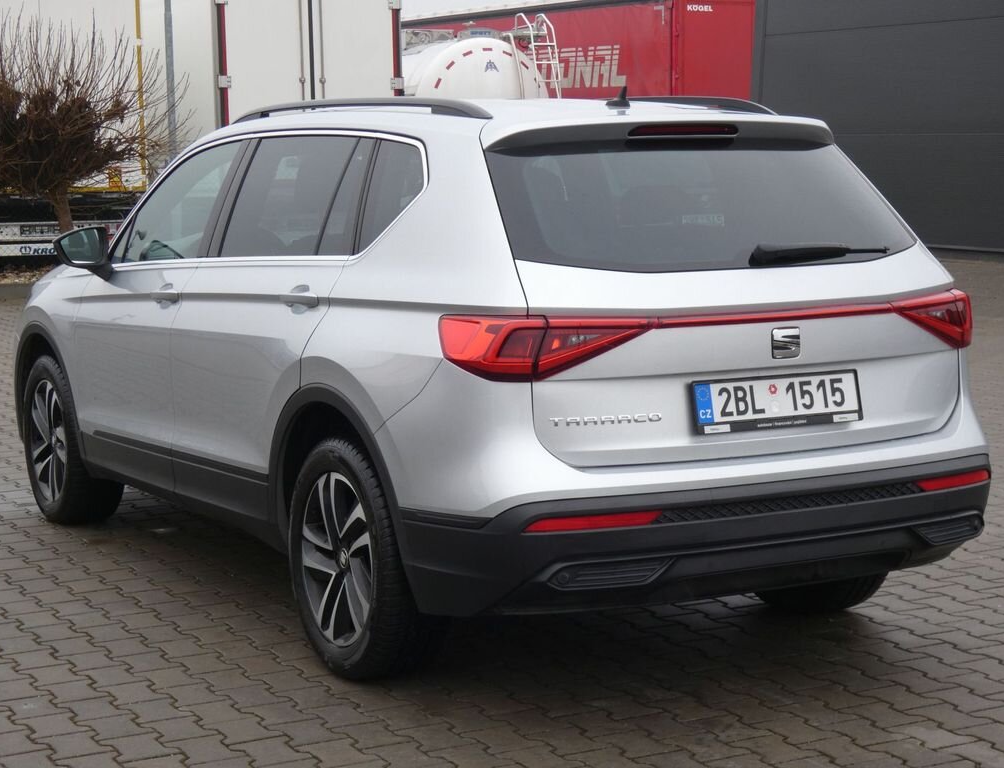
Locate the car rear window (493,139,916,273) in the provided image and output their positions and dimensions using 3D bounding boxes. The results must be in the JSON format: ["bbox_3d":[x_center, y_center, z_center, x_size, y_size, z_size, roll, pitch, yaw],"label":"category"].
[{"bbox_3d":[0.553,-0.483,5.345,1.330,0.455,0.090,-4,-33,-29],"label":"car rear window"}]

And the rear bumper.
[{"bbox_3d":[0.652,0.406,5.291,1.800,0.325,0.535,-4,8,-29],"label":"rear bumper"}]

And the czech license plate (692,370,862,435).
[{"bbox_3d":[0.724,0.048,5.114,0.532,0.135,0.022,-4,-4,-29],"label":"czech license plate"}]

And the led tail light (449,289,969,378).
[{"bbox_3d":[0.665,-0.136,5.191,1.720,0.173,0.300,-4,8,-29],"label":"led tail light"}]

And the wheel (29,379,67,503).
[{"bbox_3d":[-1.760,0.225,7.945,0.173,0.490,0.490,-4,8,-29],"label":"wheel"}]

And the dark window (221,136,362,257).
[{"bbox_3d":[-0.648,-0.561,5.939,0.050,0.402,0.786,19,-4,-30],"label":"dark window"}]

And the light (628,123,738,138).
[{"bbox_3d":[0.501,-0.703,5.406,0.370,0.041,0.050,-4,8,-29],"label":"light"}]

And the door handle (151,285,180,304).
[{"bbox_3d":[-1.137,-0.299,6.530,0.055,0.046,0.225,-4,8,-29],"label":"door handle"}]

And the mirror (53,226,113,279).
[{"bbox_3d":[-1.531,-0.475,7.087,0.190,0.198,0.150,-4,8,-29],"label":"mirror"}]

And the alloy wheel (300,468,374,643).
[{"bbox_3d":[-0.393,0.487,5.527,0.175,0.490,0.490,-4,8,-29],"label":"alloy wheel"}]

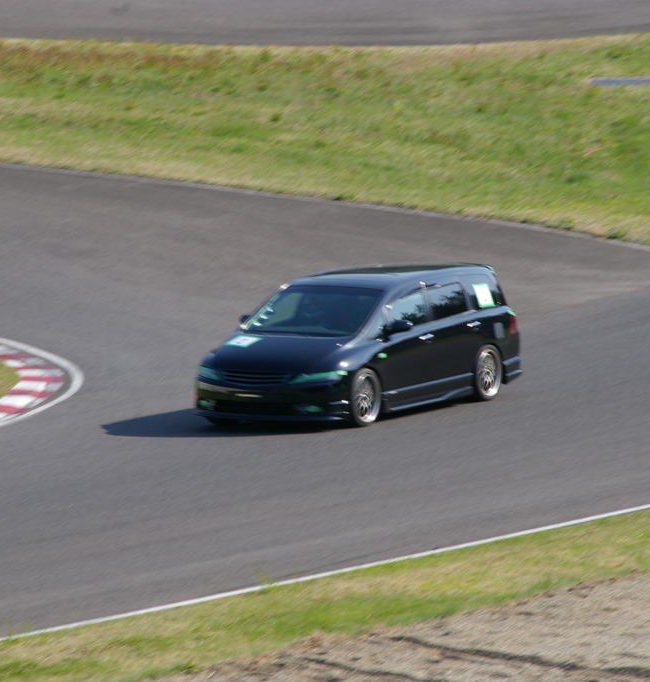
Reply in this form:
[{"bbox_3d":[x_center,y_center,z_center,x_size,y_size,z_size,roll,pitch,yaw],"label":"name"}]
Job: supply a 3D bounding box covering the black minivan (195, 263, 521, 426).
[{"bbox_3d":[0.335,0.025,70.800,1.840,1.500,4.800,1,6,28],"label":"black minivan"}]

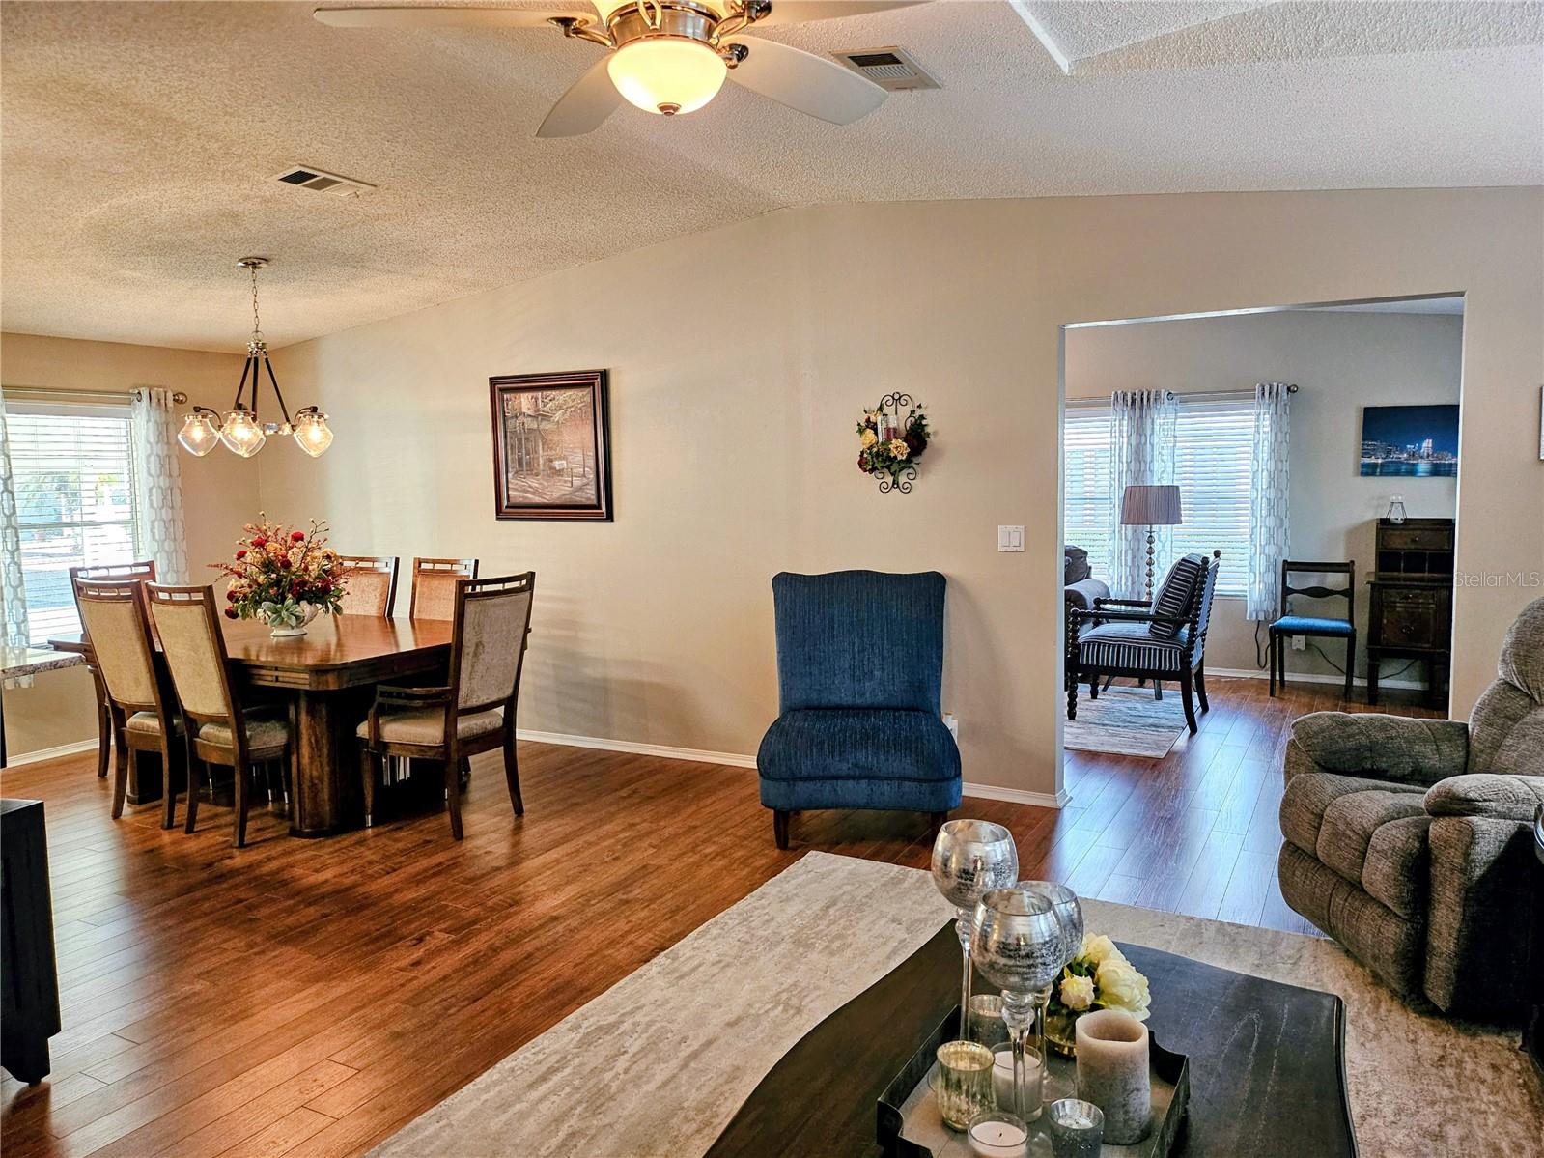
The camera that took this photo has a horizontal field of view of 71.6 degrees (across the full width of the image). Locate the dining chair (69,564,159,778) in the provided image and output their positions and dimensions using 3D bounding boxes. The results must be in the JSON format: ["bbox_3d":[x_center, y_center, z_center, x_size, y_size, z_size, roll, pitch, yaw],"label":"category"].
[{"bbox_3d":[-3.077,0.461,5.327,0.620,1.050,0.570,2,6,29],"label":"dining chair"}]

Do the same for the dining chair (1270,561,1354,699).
[{"bbox_3d":[3.569,0.325,7.071,0.475,0.875,0.490,2,6,29],"label":"dining chair"}]

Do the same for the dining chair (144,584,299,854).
[{"bbox_3d":[-2.189,0.524,4.490,0.490,1.050,0.610,2,6,29],"label":"dining chair"}]

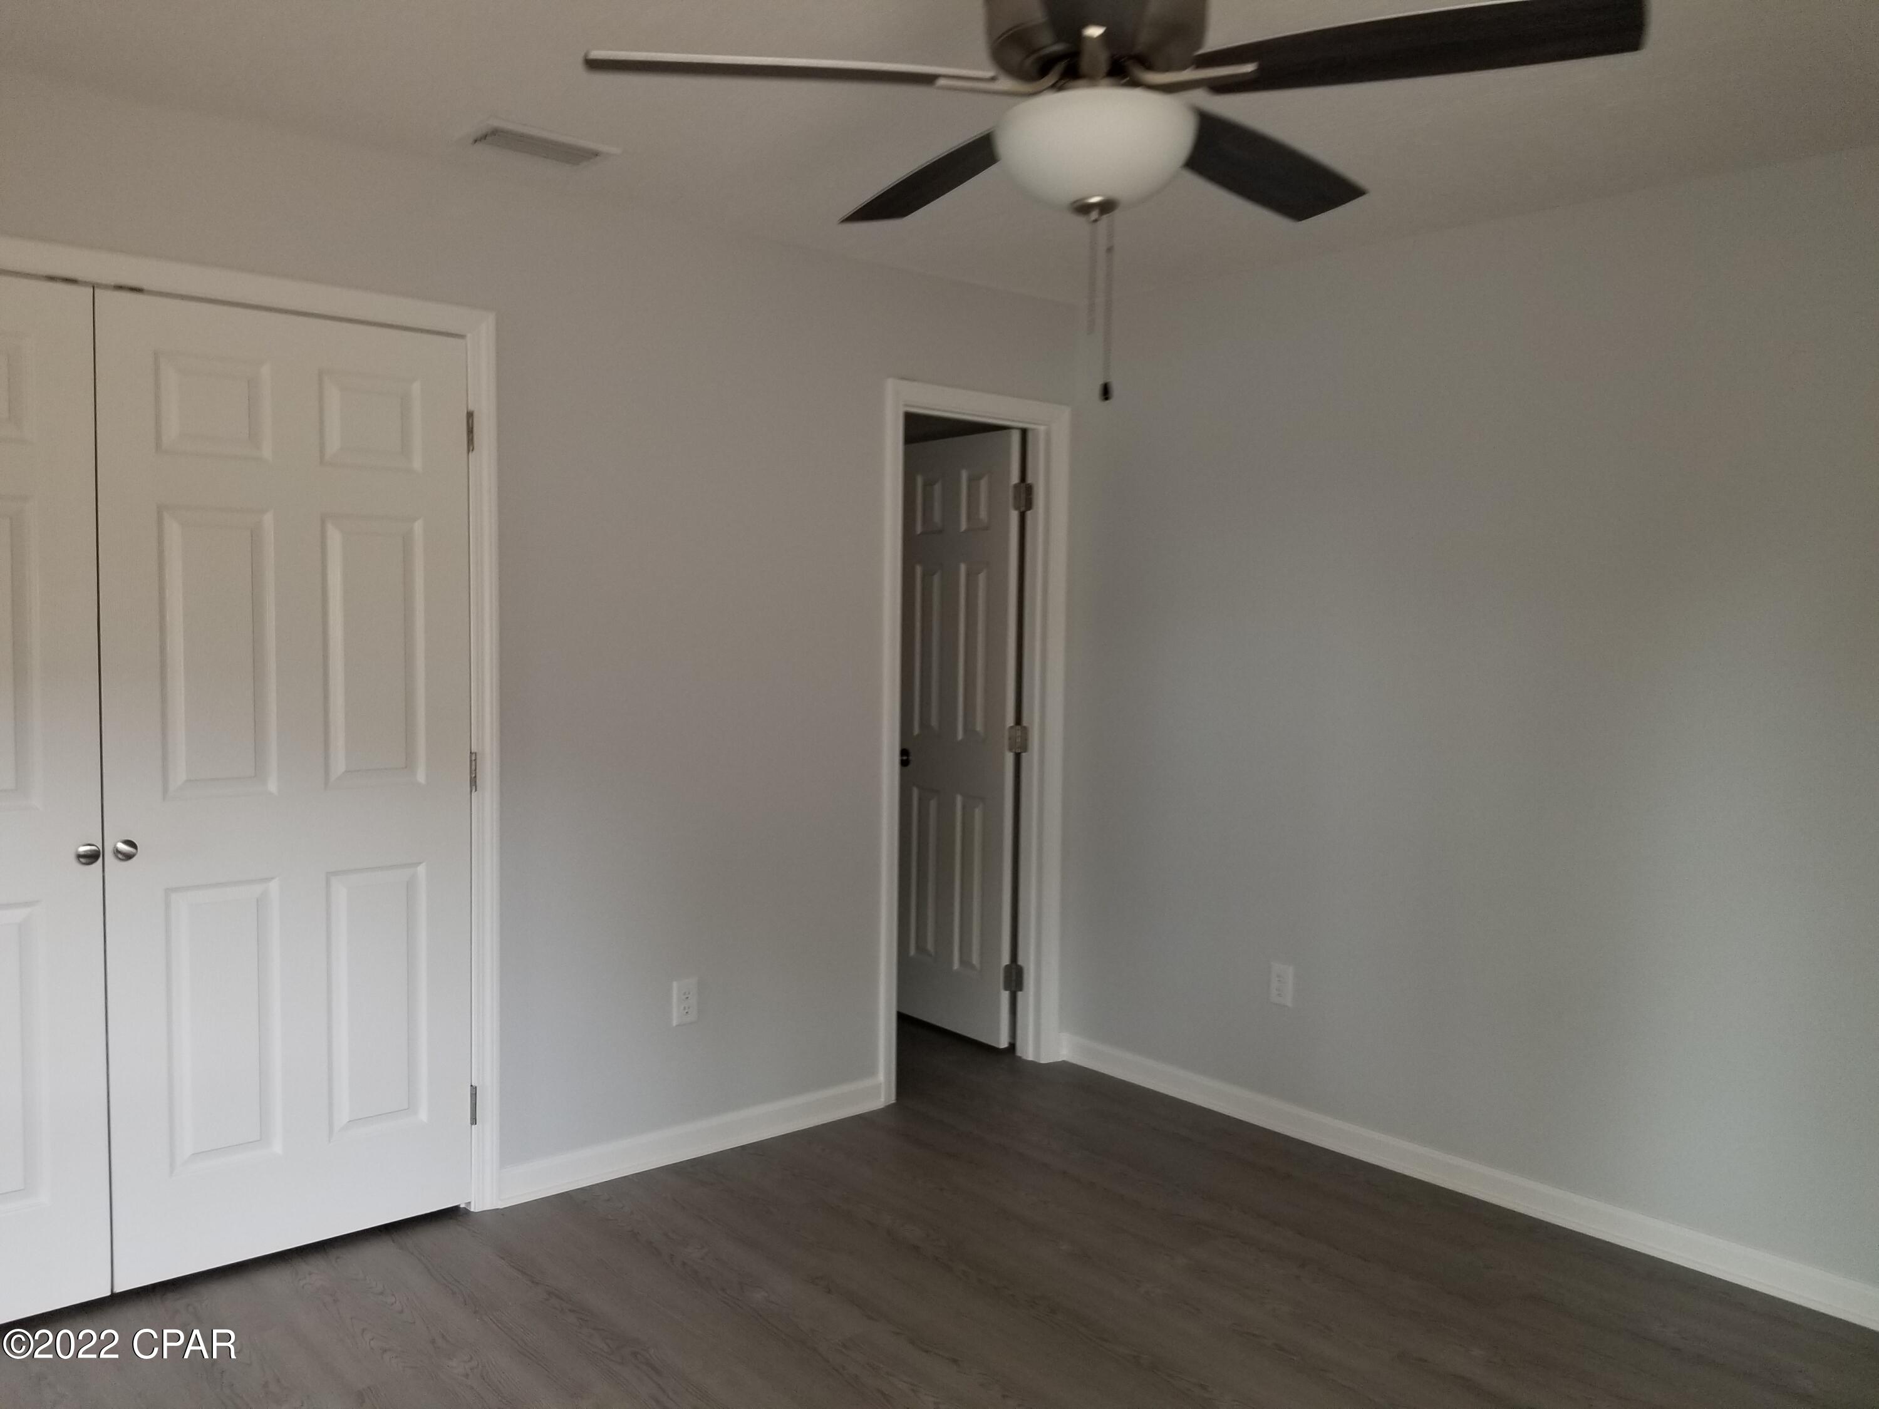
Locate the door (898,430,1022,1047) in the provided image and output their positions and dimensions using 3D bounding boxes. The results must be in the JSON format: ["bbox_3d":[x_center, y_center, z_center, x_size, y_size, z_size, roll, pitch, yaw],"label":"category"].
[{"bbox_3d":[0.041,0.115,4.871,0.038,2.033,0.610,-2,4,-41],"label":"door"}]

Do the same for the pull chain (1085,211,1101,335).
[{"bbox_3d":[0.208,-0.587,1.929,0.010,0.166,0.010,-2,4,-41],"label":"pull chain"}]

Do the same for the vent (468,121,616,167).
[{"bbox_3d":[-0.864,-1.197,3.046,0.303,0.020,0.195,-2,4,-41],"label":"vent"}]

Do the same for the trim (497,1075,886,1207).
[{"bbox_3d":[-0.620,1.159,3.792,1.164,0.092,0.018,-2,4,-41],"label":"trim"}]

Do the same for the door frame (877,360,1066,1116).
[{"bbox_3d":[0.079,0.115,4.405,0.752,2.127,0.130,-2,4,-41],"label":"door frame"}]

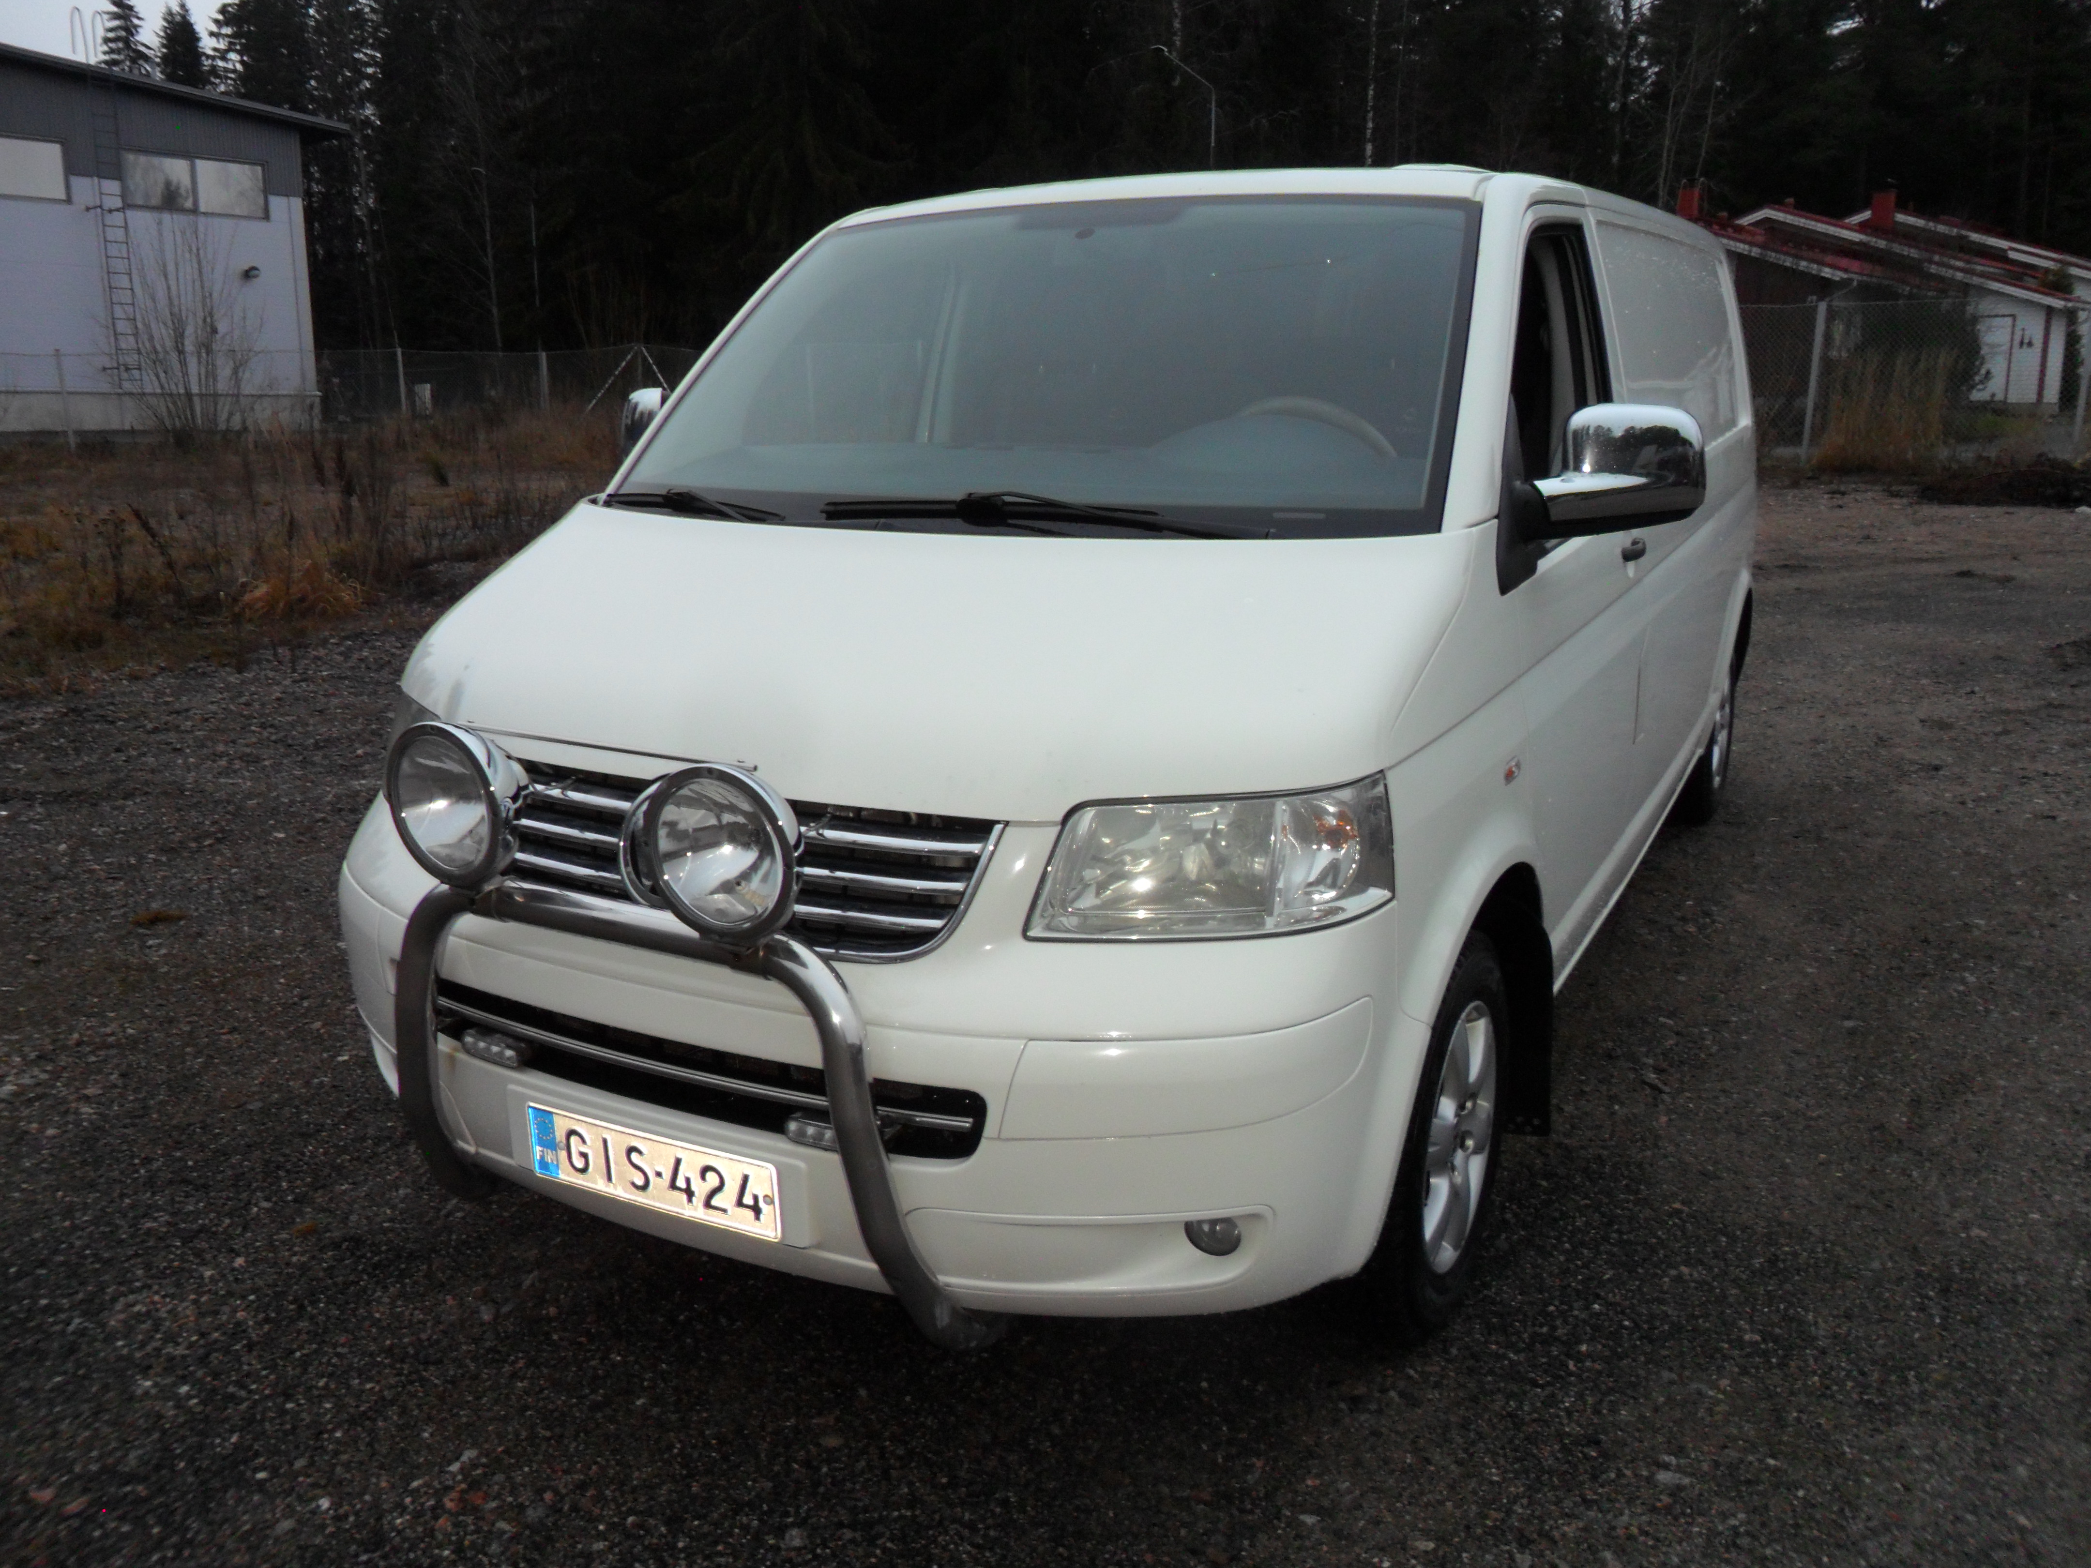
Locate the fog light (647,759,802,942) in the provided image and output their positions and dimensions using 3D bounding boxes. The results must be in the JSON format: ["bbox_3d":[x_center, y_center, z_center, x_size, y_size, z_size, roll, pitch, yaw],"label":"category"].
[{"bbox_3d":[-0.356,0.068,1.995,0.222,0.222,0.125,7,16,28],"label":"fog light"}]

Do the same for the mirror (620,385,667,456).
[{"bbox_3d":[-0.833,-0.739,3.539,0.180,0.235,0.130,7,16,28],"label":"mirror"}]

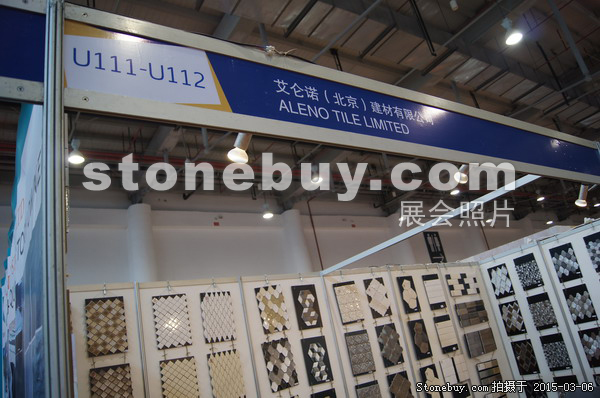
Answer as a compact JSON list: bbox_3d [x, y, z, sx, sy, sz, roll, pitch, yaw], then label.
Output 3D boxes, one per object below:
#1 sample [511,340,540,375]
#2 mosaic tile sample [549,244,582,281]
[{"bbox_3d":[3.139,2.204,6.243,0.020,0.440,0.290,2,-23,-34],"label":"sample"},{"bbox_3d":[3.371,0.809,5.695,0.020,0.436,0.292,3,-23,-34],"label":"mosaic tile sample"}]

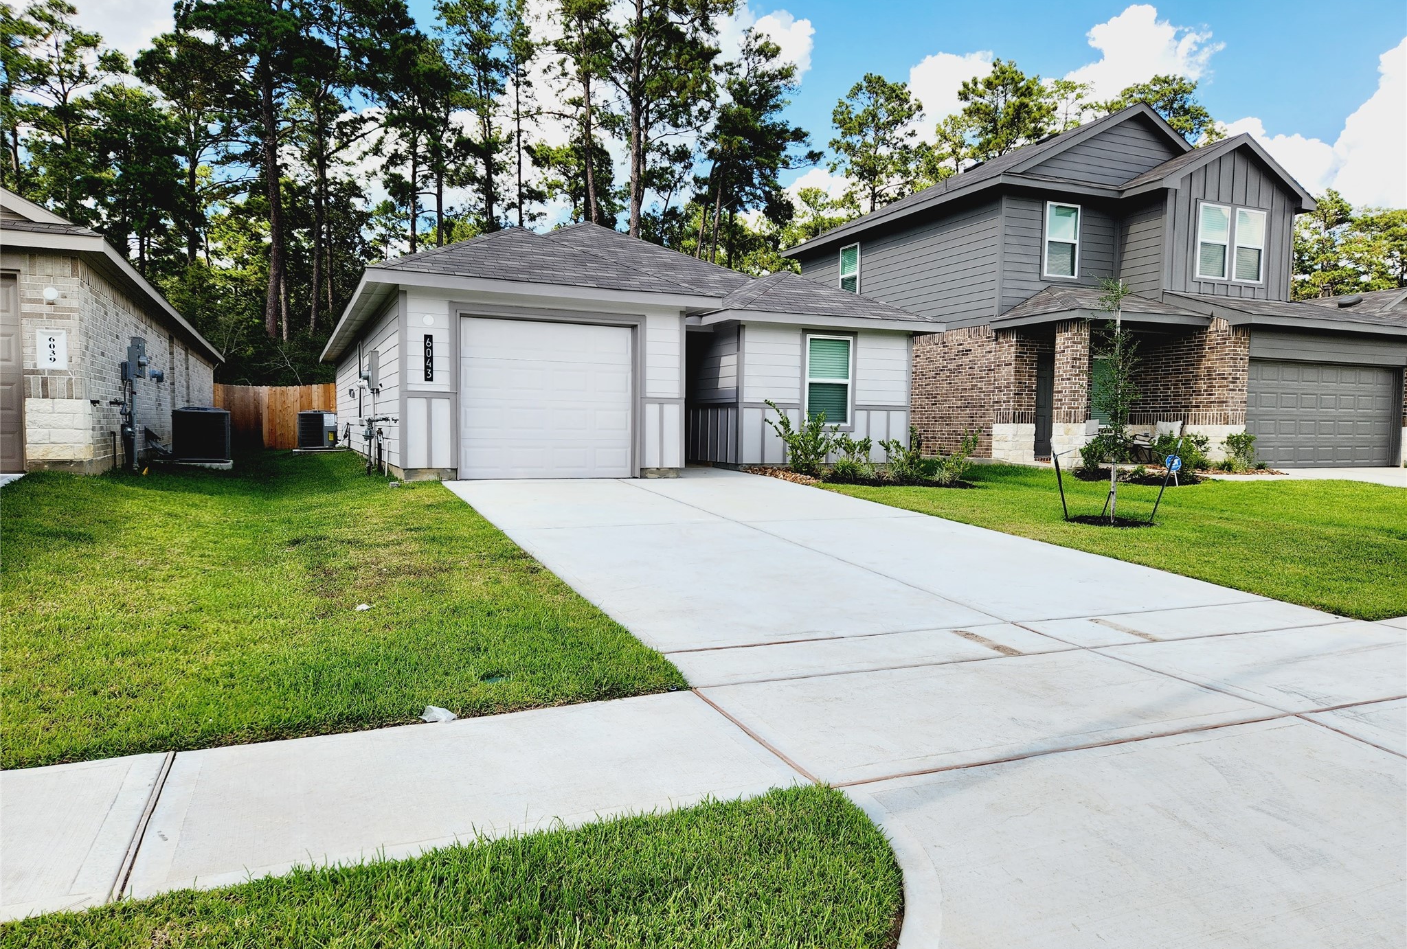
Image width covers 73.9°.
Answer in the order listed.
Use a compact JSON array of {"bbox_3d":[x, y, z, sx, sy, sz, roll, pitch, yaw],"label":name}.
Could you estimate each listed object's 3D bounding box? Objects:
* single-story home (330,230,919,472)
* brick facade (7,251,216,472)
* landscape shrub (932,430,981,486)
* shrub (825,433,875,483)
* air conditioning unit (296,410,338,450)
[{"bbox_3d":[-3.188,-2.808,20.893,9.450,4.950,17.000,0,3,-24],"label":"single-story home"},{"bbox_3d":[-11.355,-1.741,19.726,0.650,2.400,20.600,0,3,-24],"label":"brick facade"},{"bbox_3d":[4.229,-0.264,15.573,0.820,0.880,0.760,0,3,-24],"label":"landscape shrub"},{"bbox_3d":[2.321,-0.266,14.942,0.800,0.750,0.740,1,3,0],"label":"shrub"},{"bbox_3d":[-8.542,-0.969,20.695,0.770,0.800,0.770,0,3,-24],"label":"air conditioning unit"}]

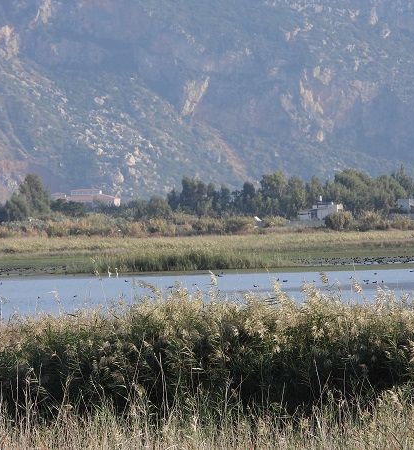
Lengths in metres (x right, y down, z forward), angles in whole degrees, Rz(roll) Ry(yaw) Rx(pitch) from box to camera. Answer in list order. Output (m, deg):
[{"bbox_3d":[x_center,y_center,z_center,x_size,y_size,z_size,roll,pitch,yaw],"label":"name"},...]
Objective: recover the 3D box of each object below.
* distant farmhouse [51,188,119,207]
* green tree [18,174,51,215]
[{"bbox_3d":[-38.240,-8.410,1650.000,20.500,6.600,12.500,0,0,12],"label":"distant farmhouse"},{"bbox_3d":[-37.490,-6.560,1130.000,7.400,9.800,7.200,0,0,0],"label":"green tree"}]

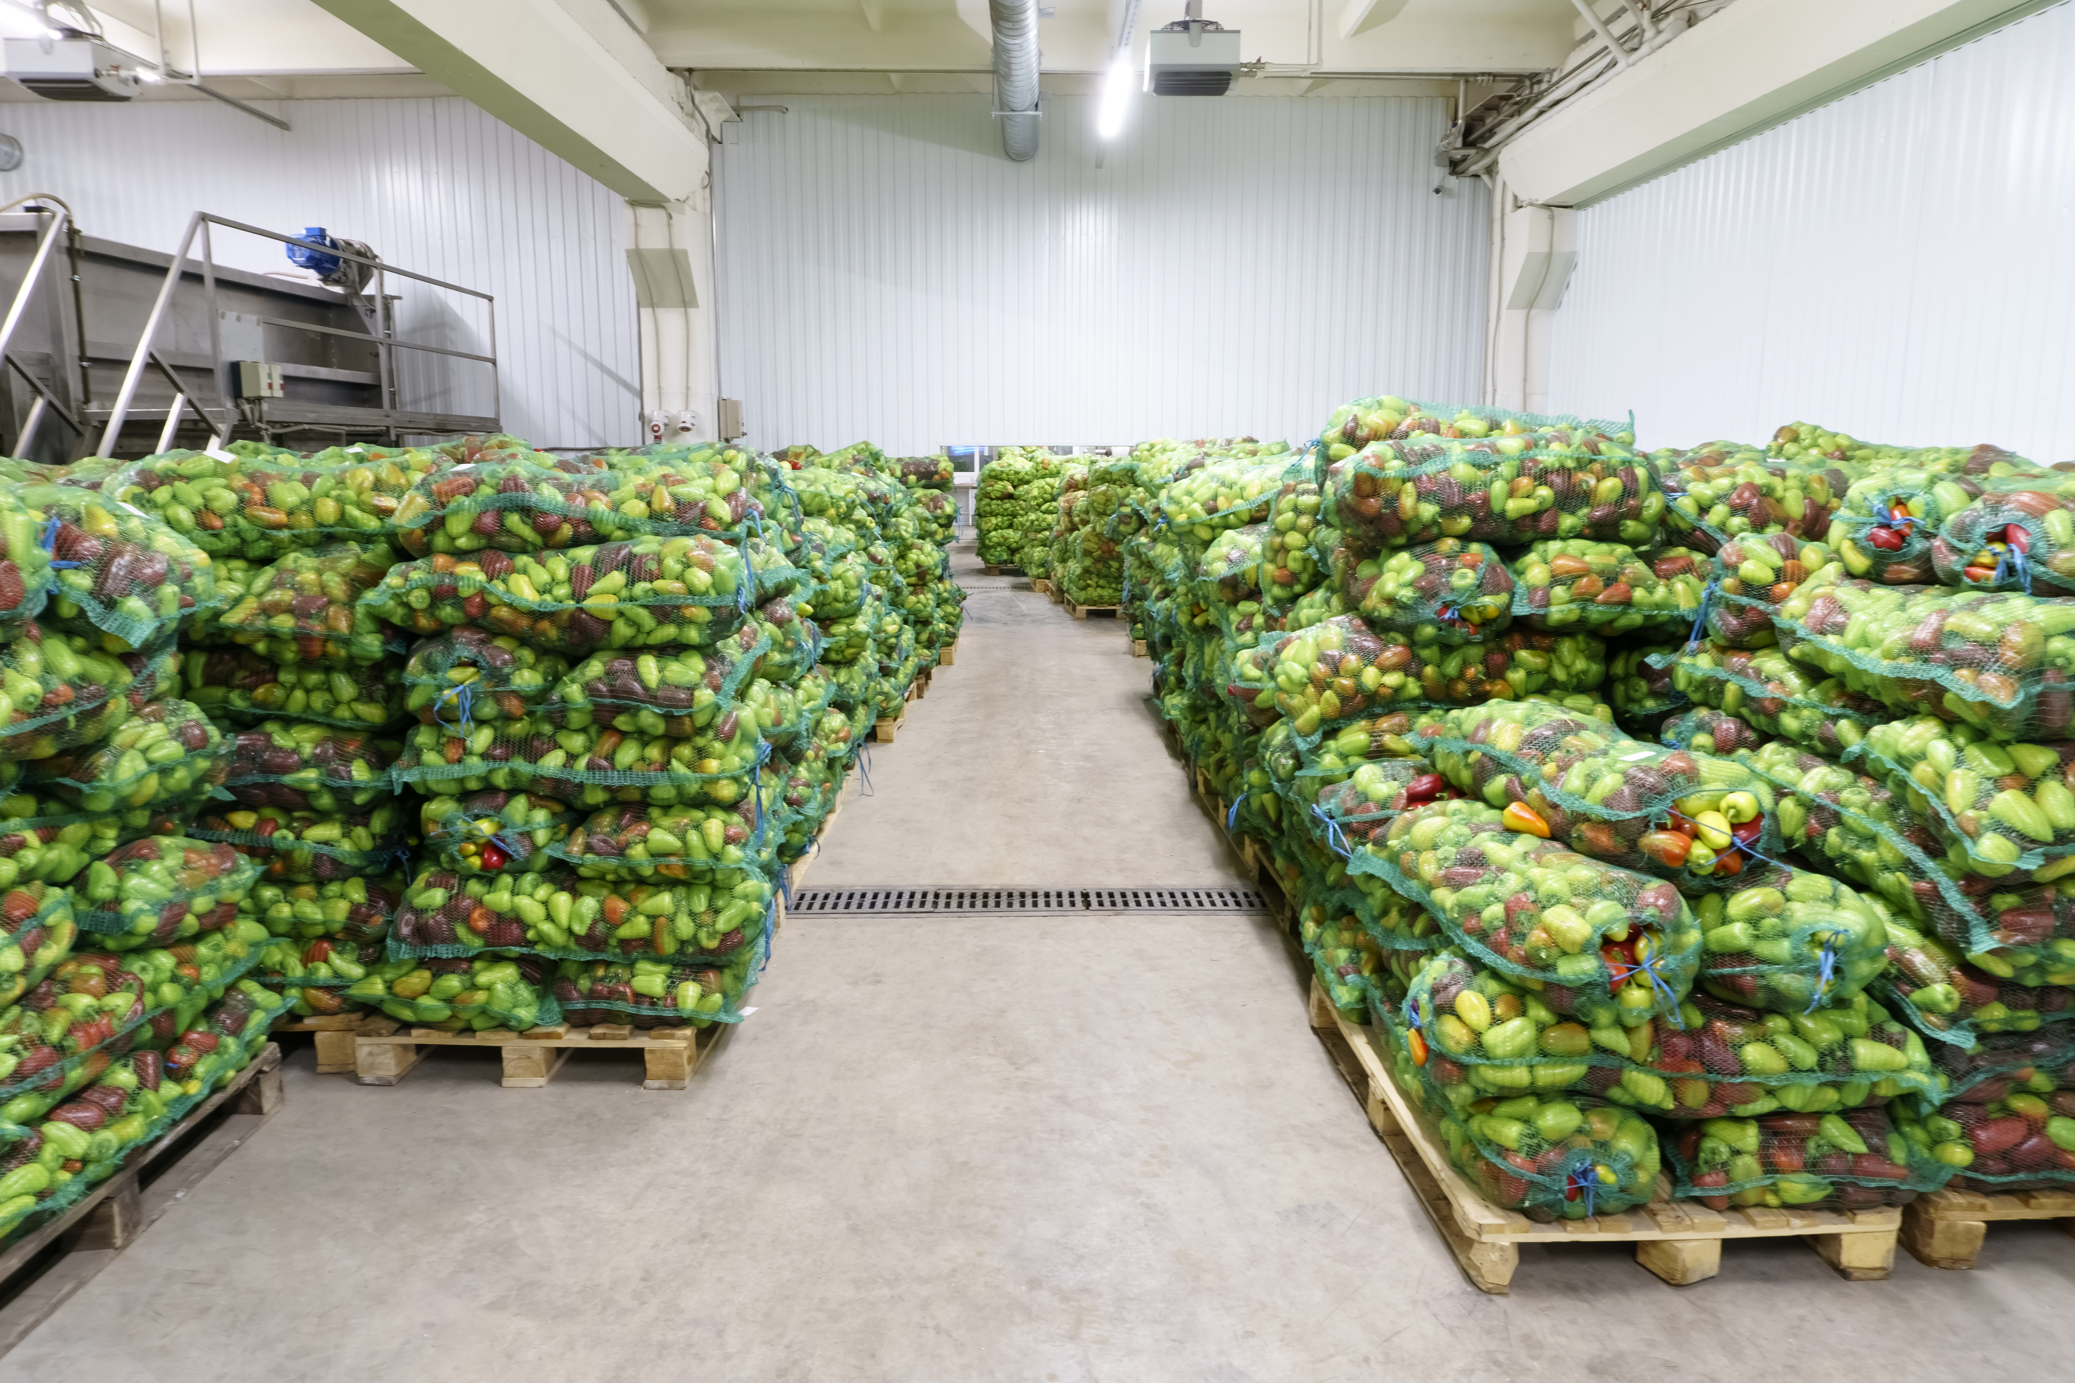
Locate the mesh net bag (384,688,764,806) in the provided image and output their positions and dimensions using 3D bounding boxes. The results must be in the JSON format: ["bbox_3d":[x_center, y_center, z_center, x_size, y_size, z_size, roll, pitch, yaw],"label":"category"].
[{"bbox_3d":[-1.110,0.133,3.389,0.880,0.240,0.420,0,10,1],"label":"mesh net bag"}]

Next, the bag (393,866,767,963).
[{"bbox_3d":[-1.080,0.488,3.437,0.840,0.220,0.420,0,9,-3],"label":"bag"}]

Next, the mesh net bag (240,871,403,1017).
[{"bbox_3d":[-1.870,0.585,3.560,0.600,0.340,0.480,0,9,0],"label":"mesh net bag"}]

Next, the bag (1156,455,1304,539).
[{"bbox_3d":[0.780,-0.624,4.458,0.780,0.240,0.420,0,9,0],"label":"bag"}]

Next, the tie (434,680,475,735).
[{"bbox_3d":[-1.325,0.035,3.139,0.088,0.125,0.040,0,10,1],"label":"tie"}]

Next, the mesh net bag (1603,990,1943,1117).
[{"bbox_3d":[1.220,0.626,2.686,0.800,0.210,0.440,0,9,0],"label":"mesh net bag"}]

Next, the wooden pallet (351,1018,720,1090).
[{"bbox_3d":[-1.240,0.793,3.930,0.800,0.144,1.200,0,9,0],"label":"wooden pallet"}]

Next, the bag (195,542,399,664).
[{"bbox_3d":[-1.700,-0.260,3.546,0.460,0.240,0.780,0,9,-3],"label":"bag"}]

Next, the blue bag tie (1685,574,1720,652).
[{"bbox_3d":[1.470,-0.176,3.086,0.075,0.170,0.050,0,9,-3],"label":"blue bag tie"}]

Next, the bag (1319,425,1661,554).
[{"bbox_3d":[1.110,-0.506,3.413,0.860,0.240,0.450,0,9,0],"label":"bag"}]

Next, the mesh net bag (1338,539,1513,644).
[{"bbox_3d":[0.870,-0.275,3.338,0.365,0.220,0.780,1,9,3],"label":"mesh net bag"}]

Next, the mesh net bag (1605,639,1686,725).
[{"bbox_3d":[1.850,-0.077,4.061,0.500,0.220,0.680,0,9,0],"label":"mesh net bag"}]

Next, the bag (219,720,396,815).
[{"bbox_3d":[-1.775,0.135,3.643,0.450,0.215,0.730,0,10,0],"label":"bag"}]

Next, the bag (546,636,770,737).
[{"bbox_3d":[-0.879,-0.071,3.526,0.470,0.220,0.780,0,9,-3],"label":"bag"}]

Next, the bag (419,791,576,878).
[{"bbox_3d":[-1.265,0.262,3.582,0.370,0.205,0.780,0,9,-3],"label":"bag"}]

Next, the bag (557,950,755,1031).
[{"bbox_3d":[-0.936,0.662,3.650,0.470,0.210,0.740,0,10,1],"label":"bag"}]

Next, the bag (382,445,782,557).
[{"bbox_3d":[-1.050,-0.455,3.290,0.900,0.220,0.450,0,9,0],"label":"bag"}]

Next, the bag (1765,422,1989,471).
[{"bbox_3d":[2.980,-0.823,4.932,0.780,0.230,0.420,0,9,0],"label":"bag"}]

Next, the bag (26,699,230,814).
[{"bbox_3d":[-2.070,0.132,2.781,0.730,0.220,0.500,1,10,6],"label":"bag"}]

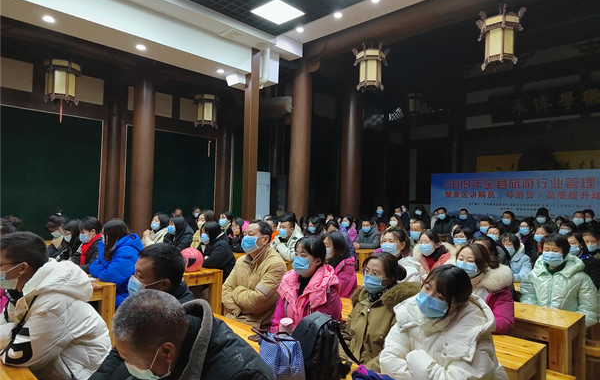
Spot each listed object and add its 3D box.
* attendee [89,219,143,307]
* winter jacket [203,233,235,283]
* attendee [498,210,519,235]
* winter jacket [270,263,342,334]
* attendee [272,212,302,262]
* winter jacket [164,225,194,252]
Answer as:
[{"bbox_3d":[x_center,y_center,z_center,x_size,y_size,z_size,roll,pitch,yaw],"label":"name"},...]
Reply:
[{"bbox_3d":[-1.892,0.963,4.044,0.720,1.280,0.520,3,-2,-36],"label":"attendee"},{"bbox_3d":[-0.962,0.850,4.765,0.460,0.610,0.430,0,-2,44],"label":"winter jacket"},{"bbox_3d":[3.377,1.044,6.481,0.520,1.280,0.660,0,-2,37],"label":"attendee"},{"bbox_3d":[0.007,0.749,2.244,0.460,0.630,0.380,0,-2,38],"label":"winter jacket"},{"bbox_3d":[-0.167,0.999,5.322,0.540,1.380,0.750,0,-2,44],"label":"attendee"},{"bbox_3d":[-1.635,0.813,5.454,0.460,0.600,0.420,0,-2,44],"label":"winter jacket"}]

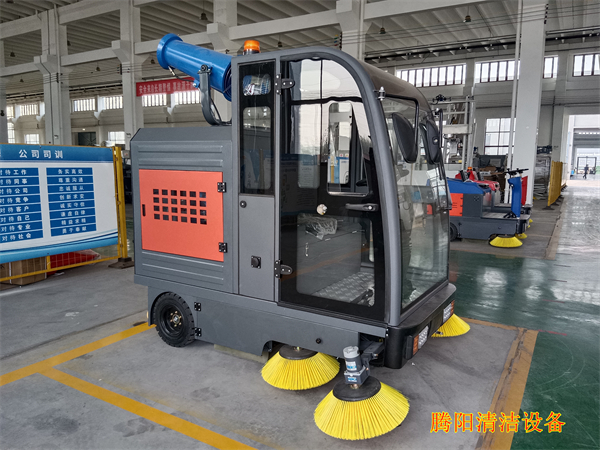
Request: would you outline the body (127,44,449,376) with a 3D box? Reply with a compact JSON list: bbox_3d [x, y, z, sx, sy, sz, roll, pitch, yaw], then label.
[{"bbox_3d":[-0.036,-0.145,3.386,2.175,1.911,1.233,5,9,31],"label":"body"}]

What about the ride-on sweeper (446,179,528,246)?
[{"bbox_3d":[3.330,-0.384,8.454,1.694,1.301,1.260,5,9,28],"label":"ride-on sweeper"}]

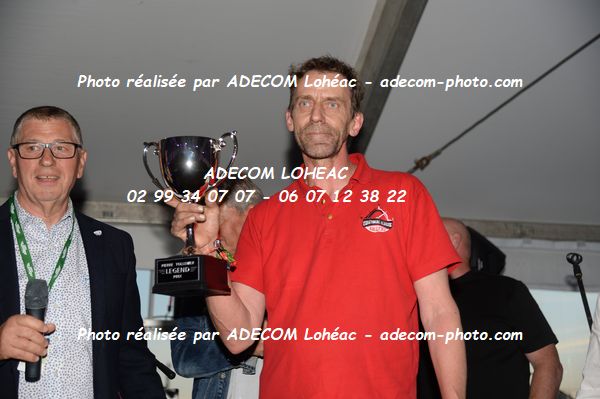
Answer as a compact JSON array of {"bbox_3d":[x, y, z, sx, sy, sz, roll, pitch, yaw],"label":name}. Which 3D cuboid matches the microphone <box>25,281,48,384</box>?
[{"bbox_3d":[-0.571,0.283,1.980,0.050,0.225,0.050,3,4,-16],"label":"microphone"}]

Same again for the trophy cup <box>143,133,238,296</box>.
[{"bbox_3d":[-0.235,0.035,1.980,0.228,0.346,0.125,-5,-8,21],"label":"trophy cup"}]

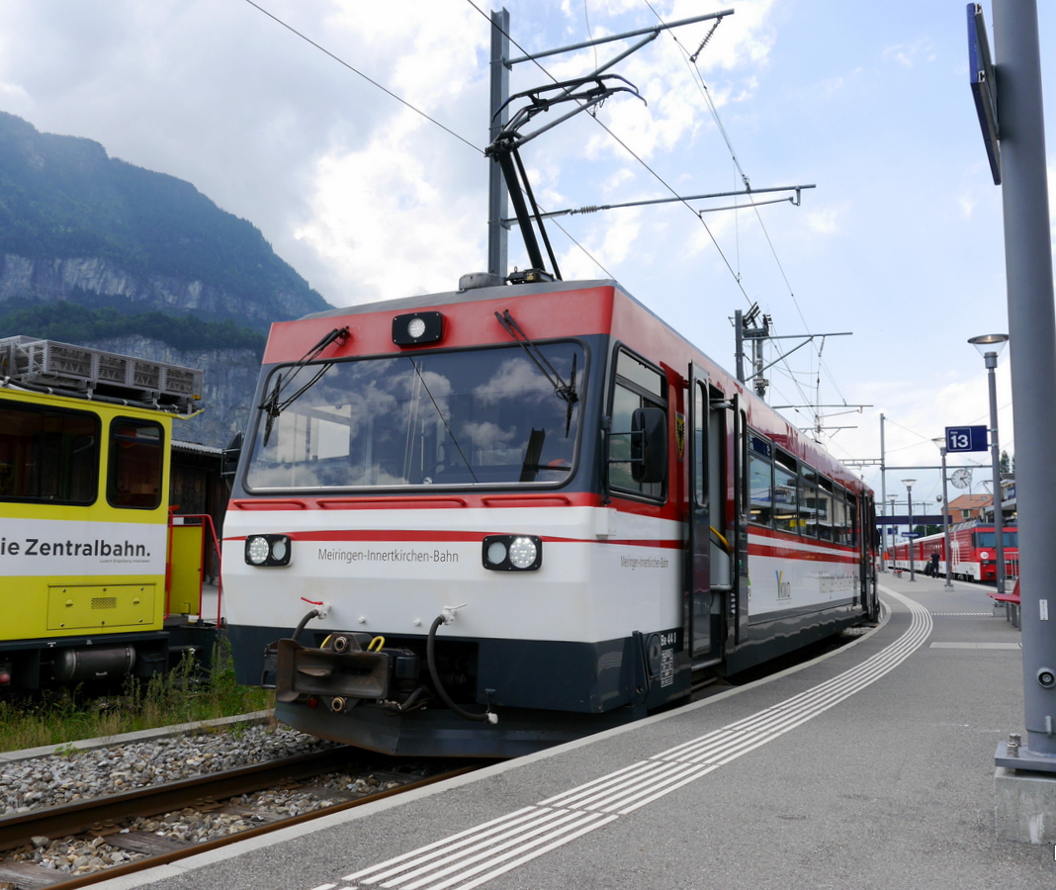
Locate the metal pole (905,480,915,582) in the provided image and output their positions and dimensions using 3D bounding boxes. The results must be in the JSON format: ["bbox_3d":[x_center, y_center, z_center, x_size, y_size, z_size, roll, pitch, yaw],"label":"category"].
[{"bbox_3d":[20.016,4.541,50.118,0.190,5.120,0.190,1,-7,0],"label":"metal pole"}]

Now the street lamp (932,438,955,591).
[{"bbox_3d":[15.134,2.459,34.658,0.800,5.450,0.800,1,-7,0],"label":"street lamp"}]

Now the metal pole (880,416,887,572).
[{"bbox_3d":[26.812,3.610,72.241,0.260,12.000,0.260,1,-7,0],"label":"metal pole"}]

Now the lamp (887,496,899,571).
[{"bbox_3d":[25.090,6.103,65.774,0.800,5.300,0.800,1,-7,0],"label":"lamp"}]

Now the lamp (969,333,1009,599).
[{"bbox_3d":[9.201,0.401,18.921,0.800,5.330,0.800,1,-7,0],"label":"lamp"}]

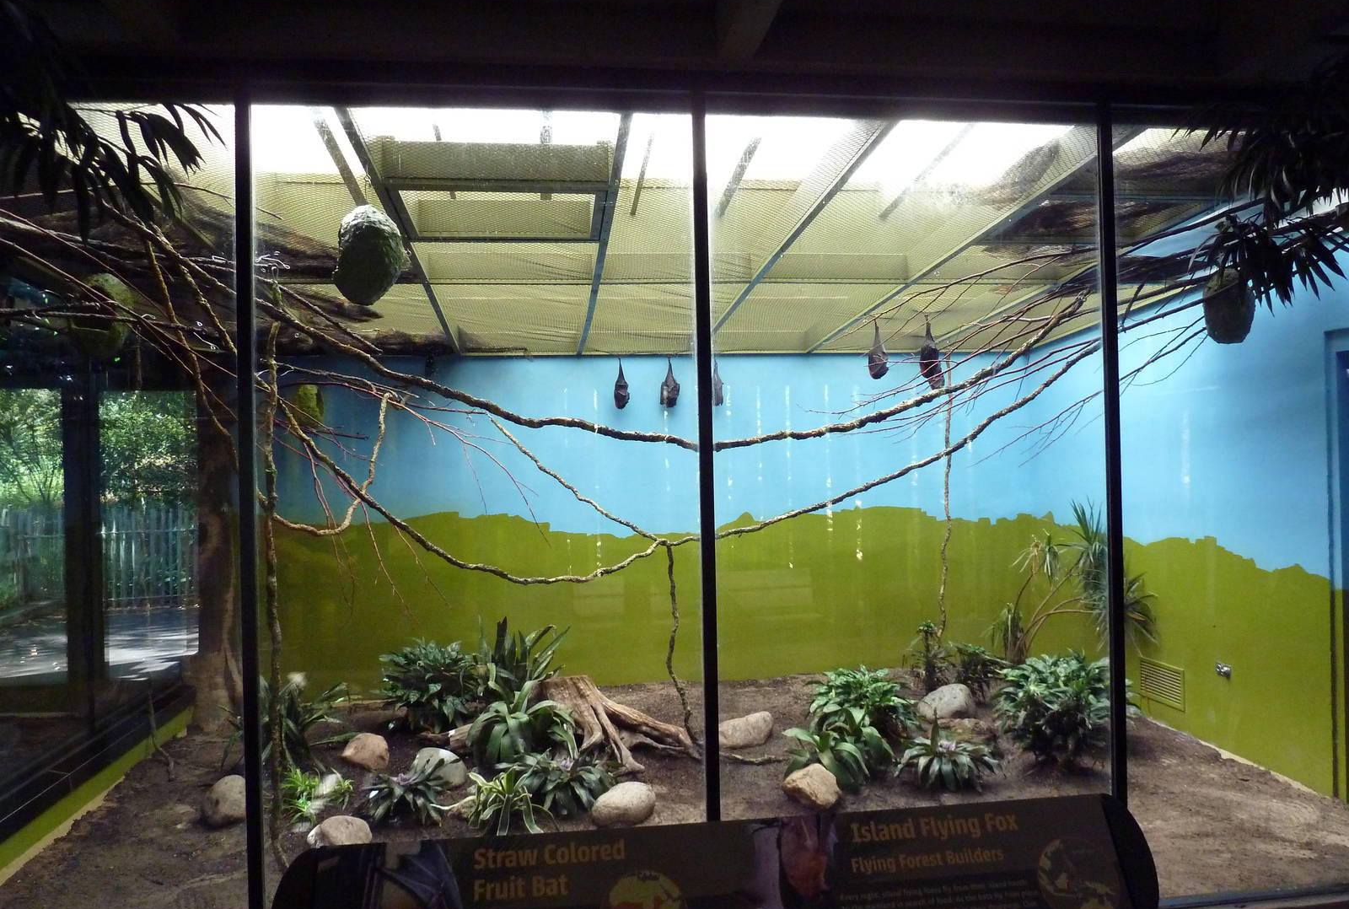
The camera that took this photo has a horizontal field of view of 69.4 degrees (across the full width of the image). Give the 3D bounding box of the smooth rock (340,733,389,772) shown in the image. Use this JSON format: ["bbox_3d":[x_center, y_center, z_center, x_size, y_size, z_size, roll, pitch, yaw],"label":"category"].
[{"bbox_3d":[-1.383,1.327,4.343,0.206,0.160,0.175,-2,1,-18],"label":"smooth rock"}]

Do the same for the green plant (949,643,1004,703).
[{"bbox_3d":[1.586,1.147,5.103,0.285,0.304,0.270,-1,0,17],"label":"green plant"}]

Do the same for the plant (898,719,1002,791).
[{"bbox_3d":[1.116,1.217,3.949,0.415,0.252,0.415,-1,0,15],"label":"plant"}]

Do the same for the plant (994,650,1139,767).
[{"bbox_3d":[1.727,1.131,4.315,0.589,0.451,0.559,-1,1,22],"label":"plant"}]

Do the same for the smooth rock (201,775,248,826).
[{"bbox_3d":[-1.703,1.329,3.742,0.203,0.176,0.172,-1,0,-25],"label":"smooth rock"}]

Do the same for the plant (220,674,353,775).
[{"bbox_3d":[-1.811,1.249,4.570,0.549,0.355,0.494,-2,1,-22],"label":"plant"}]

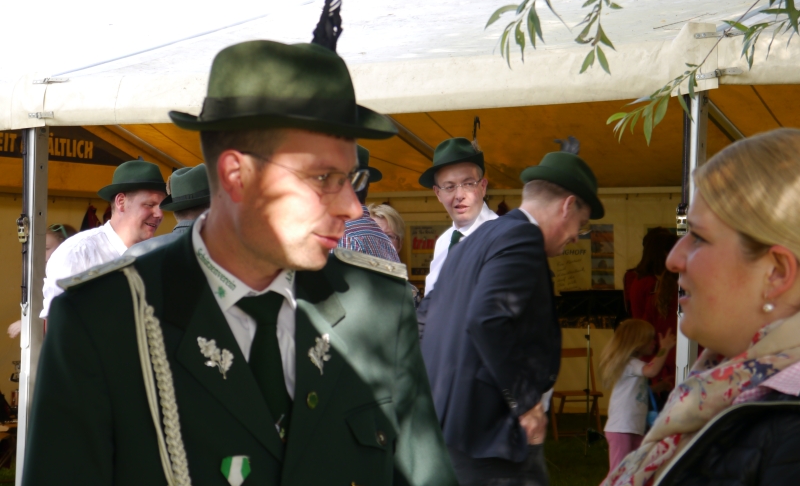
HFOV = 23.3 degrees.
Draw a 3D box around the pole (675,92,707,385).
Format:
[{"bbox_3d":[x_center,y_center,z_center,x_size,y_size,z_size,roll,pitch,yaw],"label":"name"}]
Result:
[{"bbox_3d":[1.005,0.414,6.780,0.050,2.200,0.080,2,-1,31],"label":"pole"}]

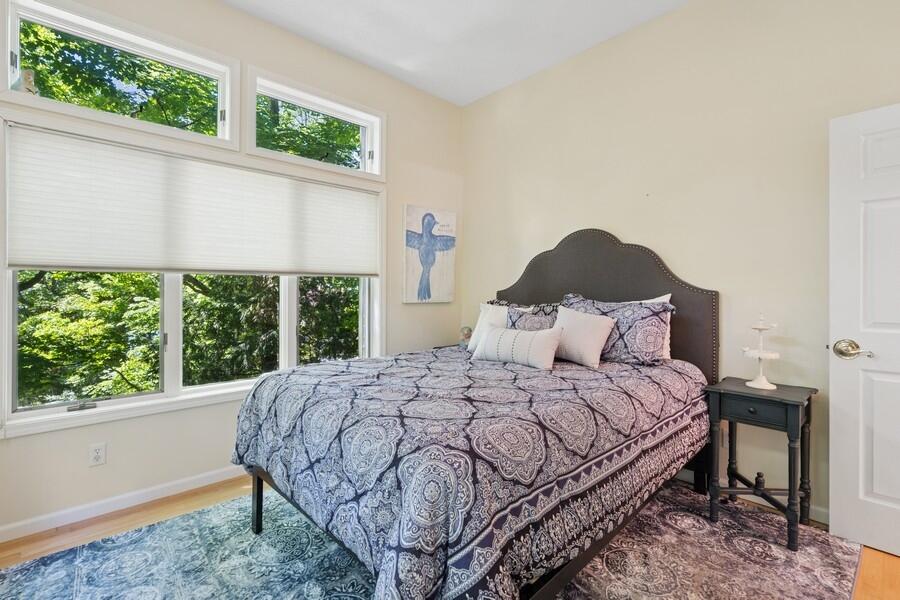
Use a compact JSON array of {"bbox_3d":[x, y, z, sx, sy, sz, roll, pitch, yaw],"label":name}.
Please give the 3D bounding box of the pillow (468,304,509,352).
[{"bbox_3d":[0.263,0.196,2.660,0.130,0.370,0.380,23,-12,-32],"label":"pillow"}]

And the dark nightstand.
[{"bbox_3d":[1.615,0.815,2.084,0.410,0.690,0.400,-1,1,-42],"label":"dark nightstand"}]

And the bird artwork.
[{"bbox_3d":[-0.173,-0.408,3.640,0.585,0.845,0.040,-1,1,-42],"label":"bird artwork"}]

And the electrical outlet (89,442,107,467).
[{"bbox_3d":[-1.888,0.831,2.144,0.071,0.116,0.010,-1,1,-42],"label":"electrical outlet"}]

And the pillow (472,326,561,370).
[{"bbox_3d":[0.381,0.269,2.290,0.490,0.260,0.130,0,-29,34],"label":"pillow"}]

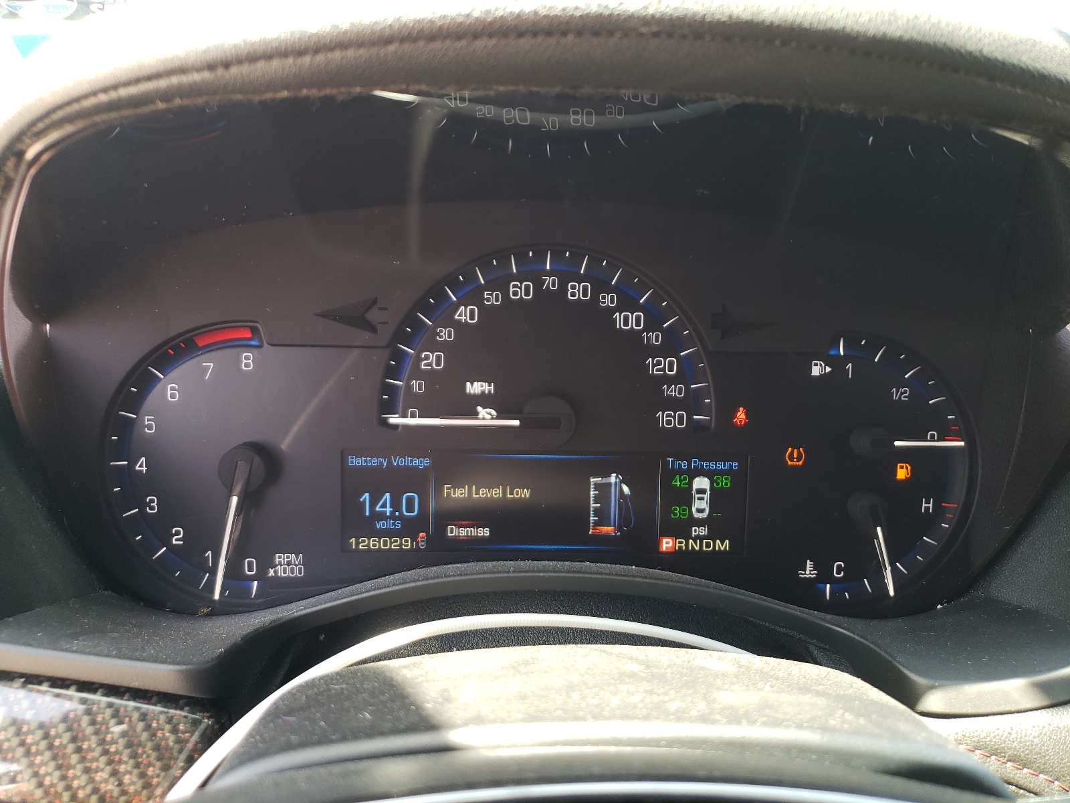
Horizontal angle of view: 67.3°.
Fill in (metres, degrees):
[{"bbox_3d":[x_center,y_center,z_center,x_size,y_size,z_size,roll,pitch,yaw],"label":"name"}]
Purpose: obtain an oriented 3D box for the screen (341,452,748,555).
[{"bbox_3d":[0.004,0.035,0.282,0.141,0.036,0.010,1,4,-2],"label":"screen"}]

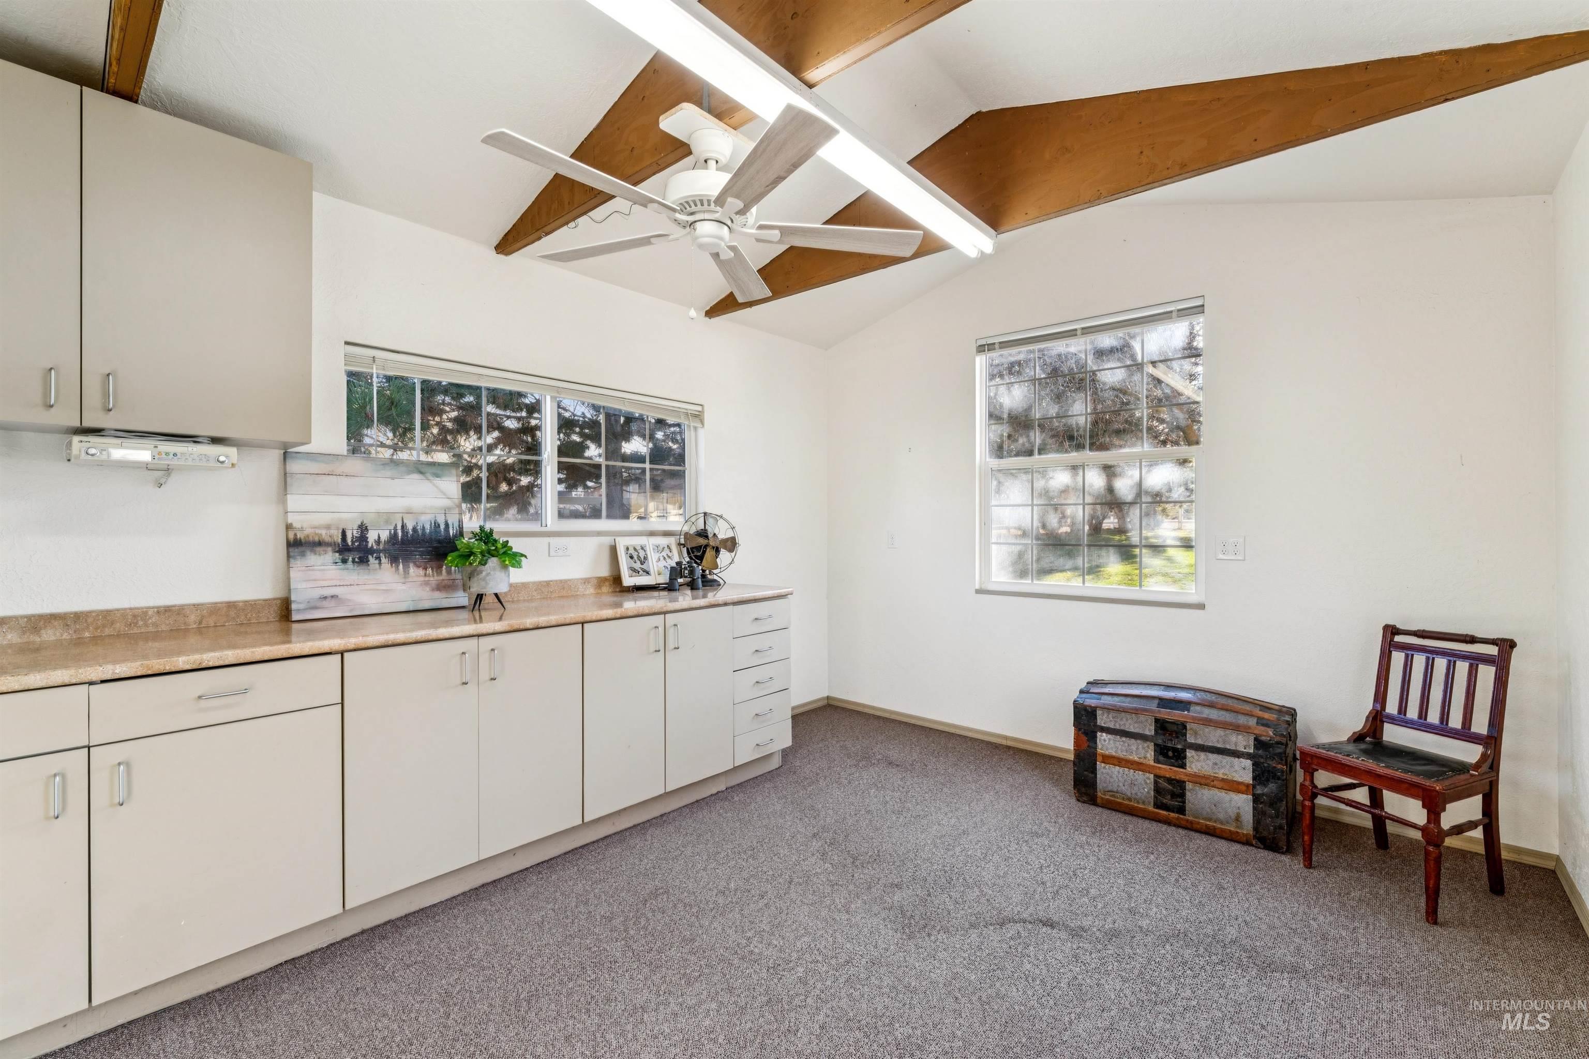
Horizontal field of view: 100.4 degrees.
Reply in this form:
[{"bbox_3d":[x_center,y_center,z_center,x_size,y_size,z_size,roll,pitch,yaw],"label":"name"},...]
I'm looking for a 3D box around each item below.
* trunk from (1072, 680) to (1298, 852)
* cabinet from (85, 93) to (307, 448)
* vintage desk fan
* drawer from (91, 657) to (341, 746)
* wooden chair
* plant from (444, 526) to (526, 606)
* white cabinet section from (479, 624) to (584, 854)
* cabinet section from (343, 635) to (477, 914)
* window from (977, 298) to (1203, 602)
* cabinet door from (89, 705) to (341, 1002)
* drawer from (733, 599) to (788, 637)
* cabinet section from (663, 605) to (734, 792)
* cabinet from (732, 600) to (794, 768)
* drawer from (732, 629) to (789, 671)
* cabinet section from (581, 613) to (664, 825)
[{"bbox_3d":[1.691,0.955,2.897,0.782,0.534,0.418,0,0,41],"label":"trunk"},{"bbox_3d":[-1.834,-0.721,2.038,0.325,0.900,0.502,0,0,41],"label":"cabinet"},{"bbox_3d":[-0.471,0.108,3.589,0.312,0.403,0.252,0,0,-33],"label":"vintage desk fan"},{"bbox_3d":[-1.630,0.434,1.865,0.423,0.143,0.500,0,0,41],"label":"drawer"},{"bbox_3d":[2.126,0.793,2.290,0.479,0.857,0.413,0,0,-20],"label":"wooden chair"},{"bbox_3d":[-1.196,0.149,2.561,0.262,0.323,0.292,0,0,41],"label":"plant"},{"bbox_3d":[-1.149,0.745,2.580,0.570,0.762,0.387,0,0,42],"label":"white cabinet section"},{"bbox_3d":[-1.410,0.747,2.288,0.570,0.762,0.391,0,0,42],"label":"cabinet section"},{"bbox_3d":[1.527,-0.378,3.533,1.157,1.454,0.101,0,0,41],"label":"window"},{"bbox_3d":[-1.477,0.807,1.732,0.030,0.602,0.500,0,0,41],"label":"cabinet door"},{"bbox_3d":[-0.310,0.430,3.366,0.423,0.155,0.399,0,0,41],"label":"drawer"},{"bbox_3d":[-0.627,0.742,3.164,0.570,0.762,0.398,0,0,42],"label":"cabinet section"},{"bbox_3d":[-0.389,0.789,3.439,0.640,0.879,0.400,0,0,41],"label":"cabinet"},{"bbox_3d":[-0.309,0.585,3.366,0.423,0.152,0.399,0,0,41],"label":"drawer"},{"bbox_3d":[-0.890,0.744,2.870,0.570,0.762,0.384,0,0,42],"label":"cabinet section"}]

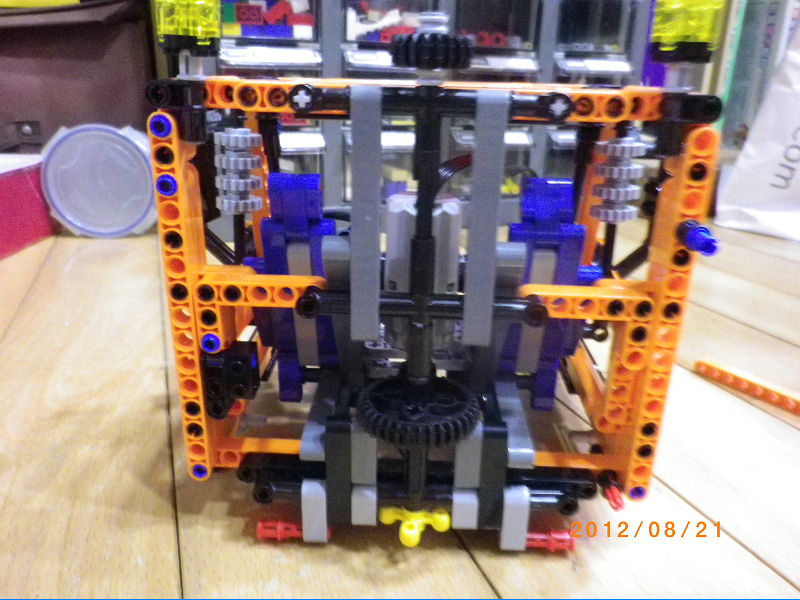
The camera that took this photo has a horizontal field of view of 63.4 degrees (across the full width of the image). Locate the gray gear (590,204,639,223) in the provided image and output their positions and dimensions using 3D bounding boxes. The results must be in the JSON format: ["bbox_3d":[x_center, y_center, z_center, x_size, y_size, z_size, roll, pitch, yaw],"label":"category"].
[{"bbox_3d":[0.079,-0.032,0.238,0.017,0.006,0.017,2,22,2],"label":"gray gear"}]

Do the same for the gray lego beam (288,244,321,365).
[{"bbox_3d":[-0.033,0.001,0.231,0.008,0.053,0.008,2,34,2],"label":"gray lego beam"}]

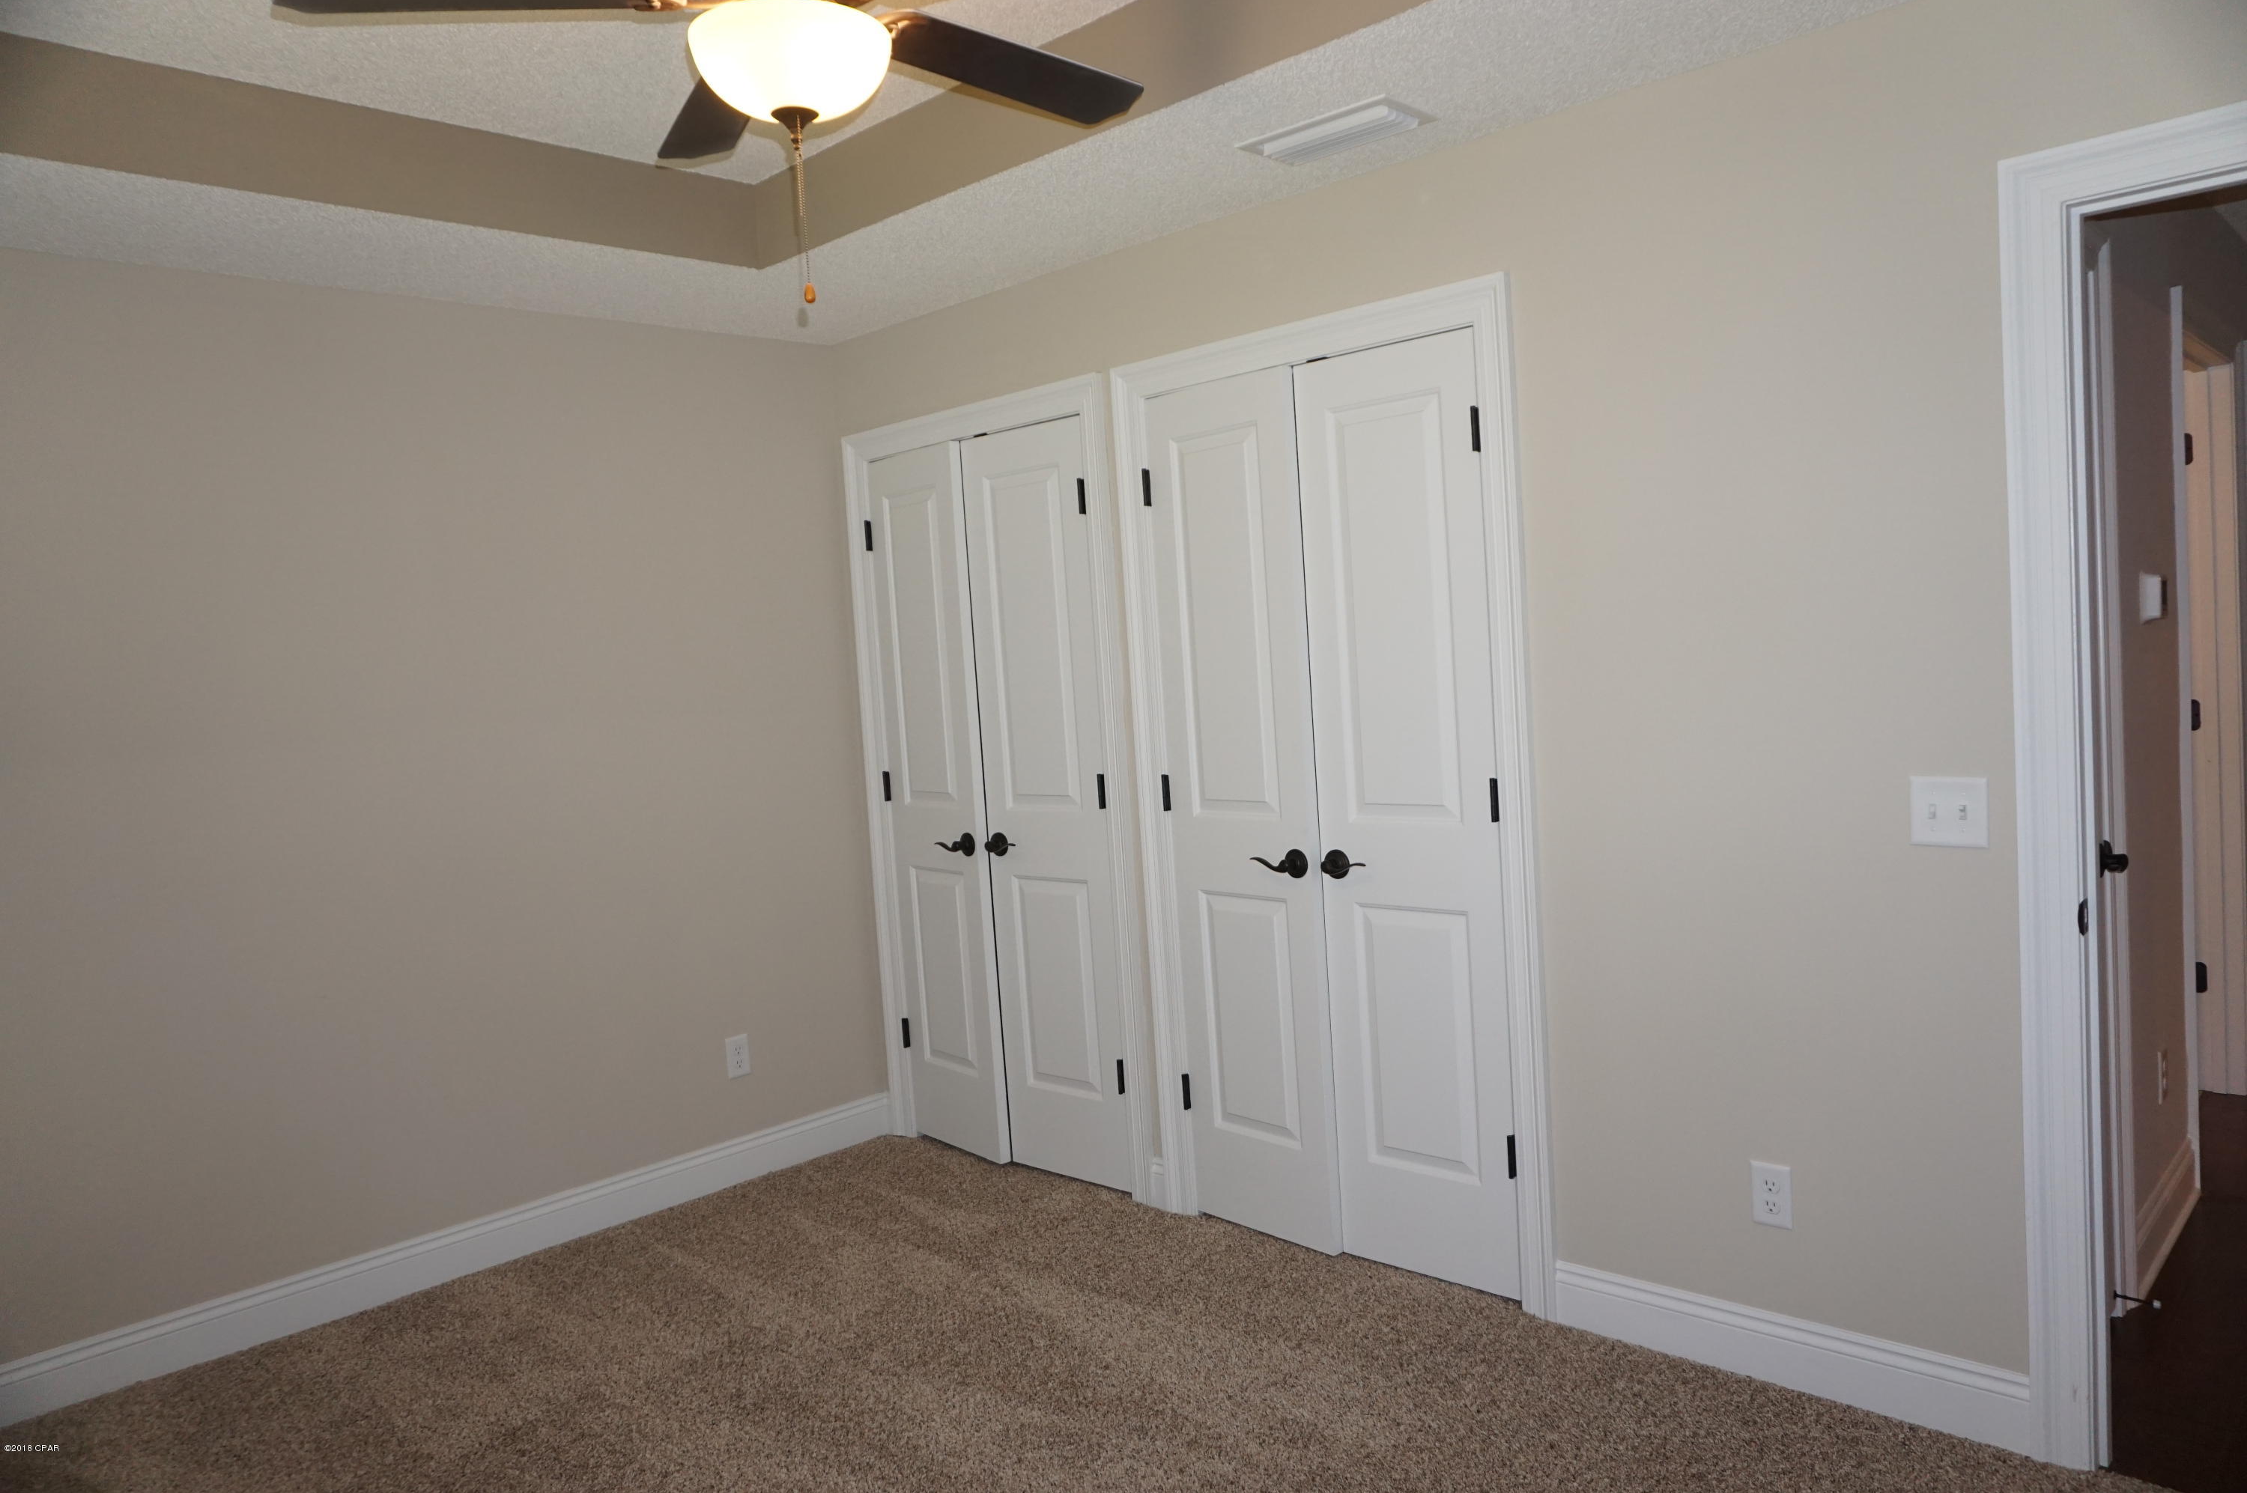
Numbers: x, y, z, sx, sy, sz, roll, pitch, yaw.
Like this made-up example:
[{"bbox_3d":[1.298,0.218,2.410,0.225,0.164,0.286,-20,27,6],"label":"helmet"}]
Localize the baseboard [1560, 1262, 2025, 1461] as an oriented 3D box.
[{"bbox_3d":[1.200,1.115,2.777,0.856,0.131,0.020,0,5,44],"label":"baseboard"}]

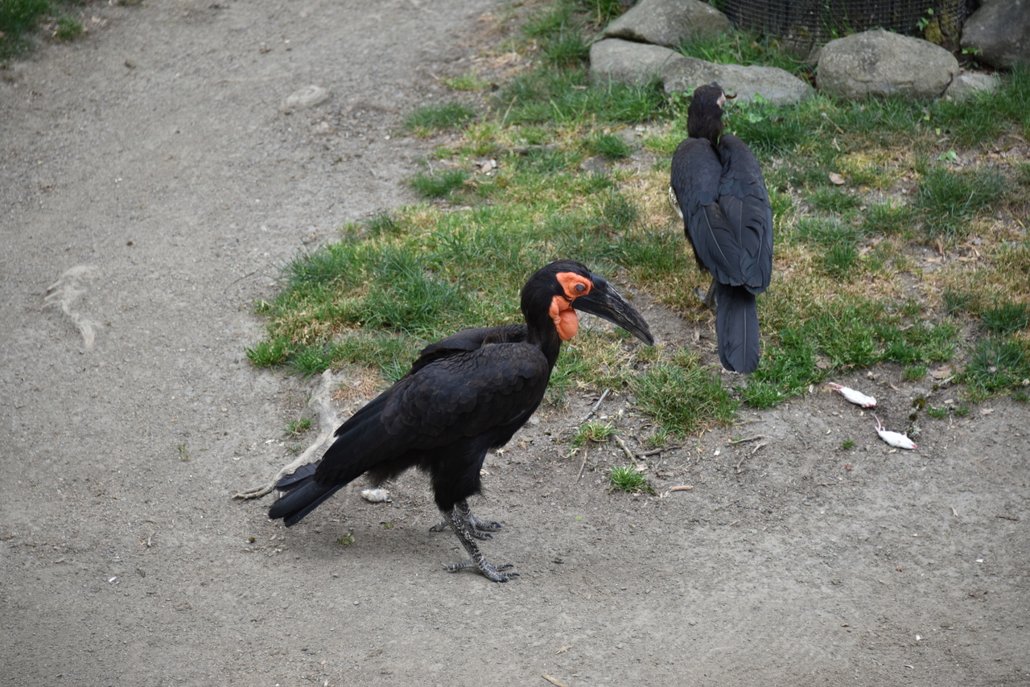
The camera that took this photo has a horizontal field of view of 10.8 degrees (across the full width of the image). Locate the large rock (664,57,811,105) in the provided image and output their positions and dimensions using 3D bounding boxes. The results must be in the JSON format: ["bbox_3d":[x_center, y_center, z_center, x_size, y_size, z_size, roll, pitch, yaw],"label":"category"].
[{"bbox_3d":[0.540,-0.636,13.204,0.365,0.110,0.200,5,22,11],"label":"large rock"}]

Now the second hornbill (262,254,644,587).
[{"bbox_3d":[-0.113,0.131,11.072,0.790,0.665,0.250,2,22,4],"label":"second hornbill"}]

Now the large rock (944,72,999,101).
[{"bbox_3d":[1.109,-0.624,13.199,0.150,0.070,0.120,0,22,0],"label":"large rock"}]

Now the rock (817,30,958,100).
[{"bbox_3d":[0.906,-0.677,13.240,0.350,0.170,0.250,0,22,0],"label":"rock"}]

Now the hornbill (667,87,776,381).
[{"bbox_3d":[0.464,-0.294,12.086,0.225,0.475,0.770,-2,22,-4],"label":"hornbill"}]

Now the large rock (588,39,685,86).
[{"bbox_3d":[0.296,-0.688,13.296,0.235,0.115,0.190,6,23,14],"label":"large rock"}]

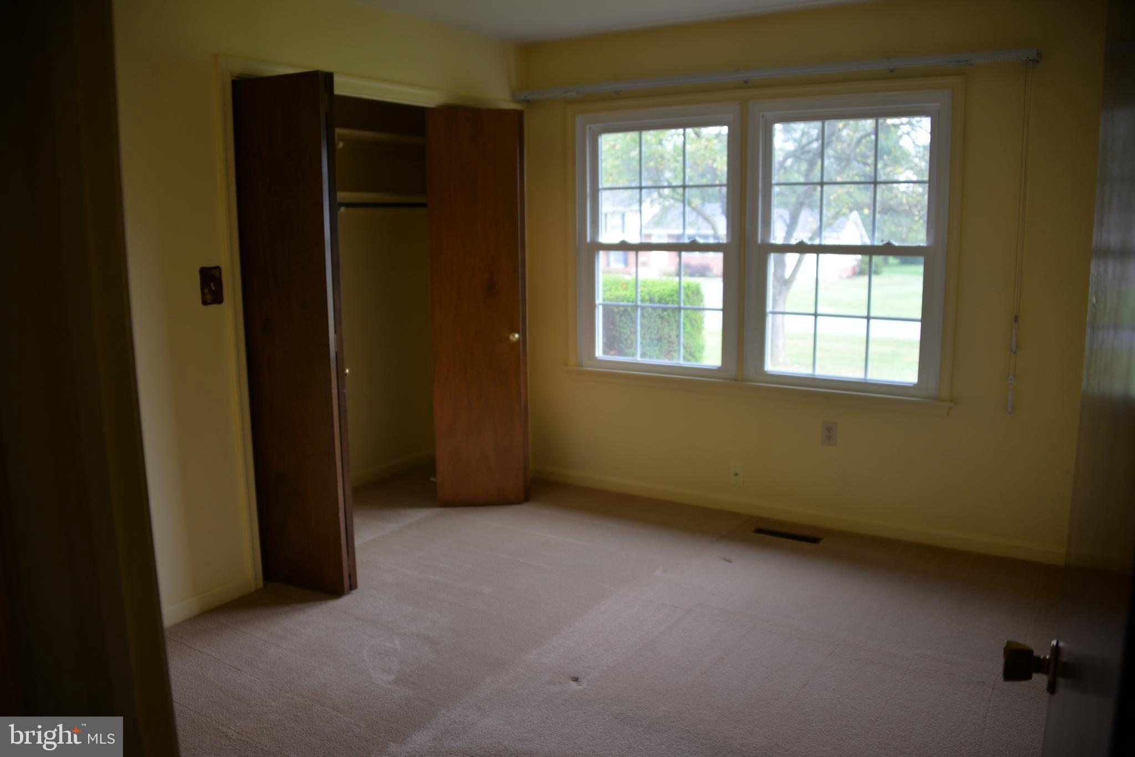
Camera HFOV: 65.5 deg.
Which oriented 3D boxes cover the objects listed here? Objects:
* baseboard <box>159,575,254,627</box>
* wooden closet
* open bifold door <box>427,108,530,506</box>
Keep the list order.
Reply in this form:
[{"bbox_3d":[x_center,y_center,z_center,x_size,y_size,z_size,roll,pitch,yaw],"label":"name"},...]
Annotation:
[{"bbox_3d":[-1.364,0.849,3.322,0.017,0.070,0.471,6,12,32],"label":"baseboard"},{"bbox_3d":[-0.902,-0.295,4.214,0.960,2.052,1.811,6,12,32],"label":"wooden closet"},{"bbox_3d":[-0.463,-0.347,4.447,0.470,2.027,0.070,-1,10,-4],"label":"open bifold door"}]

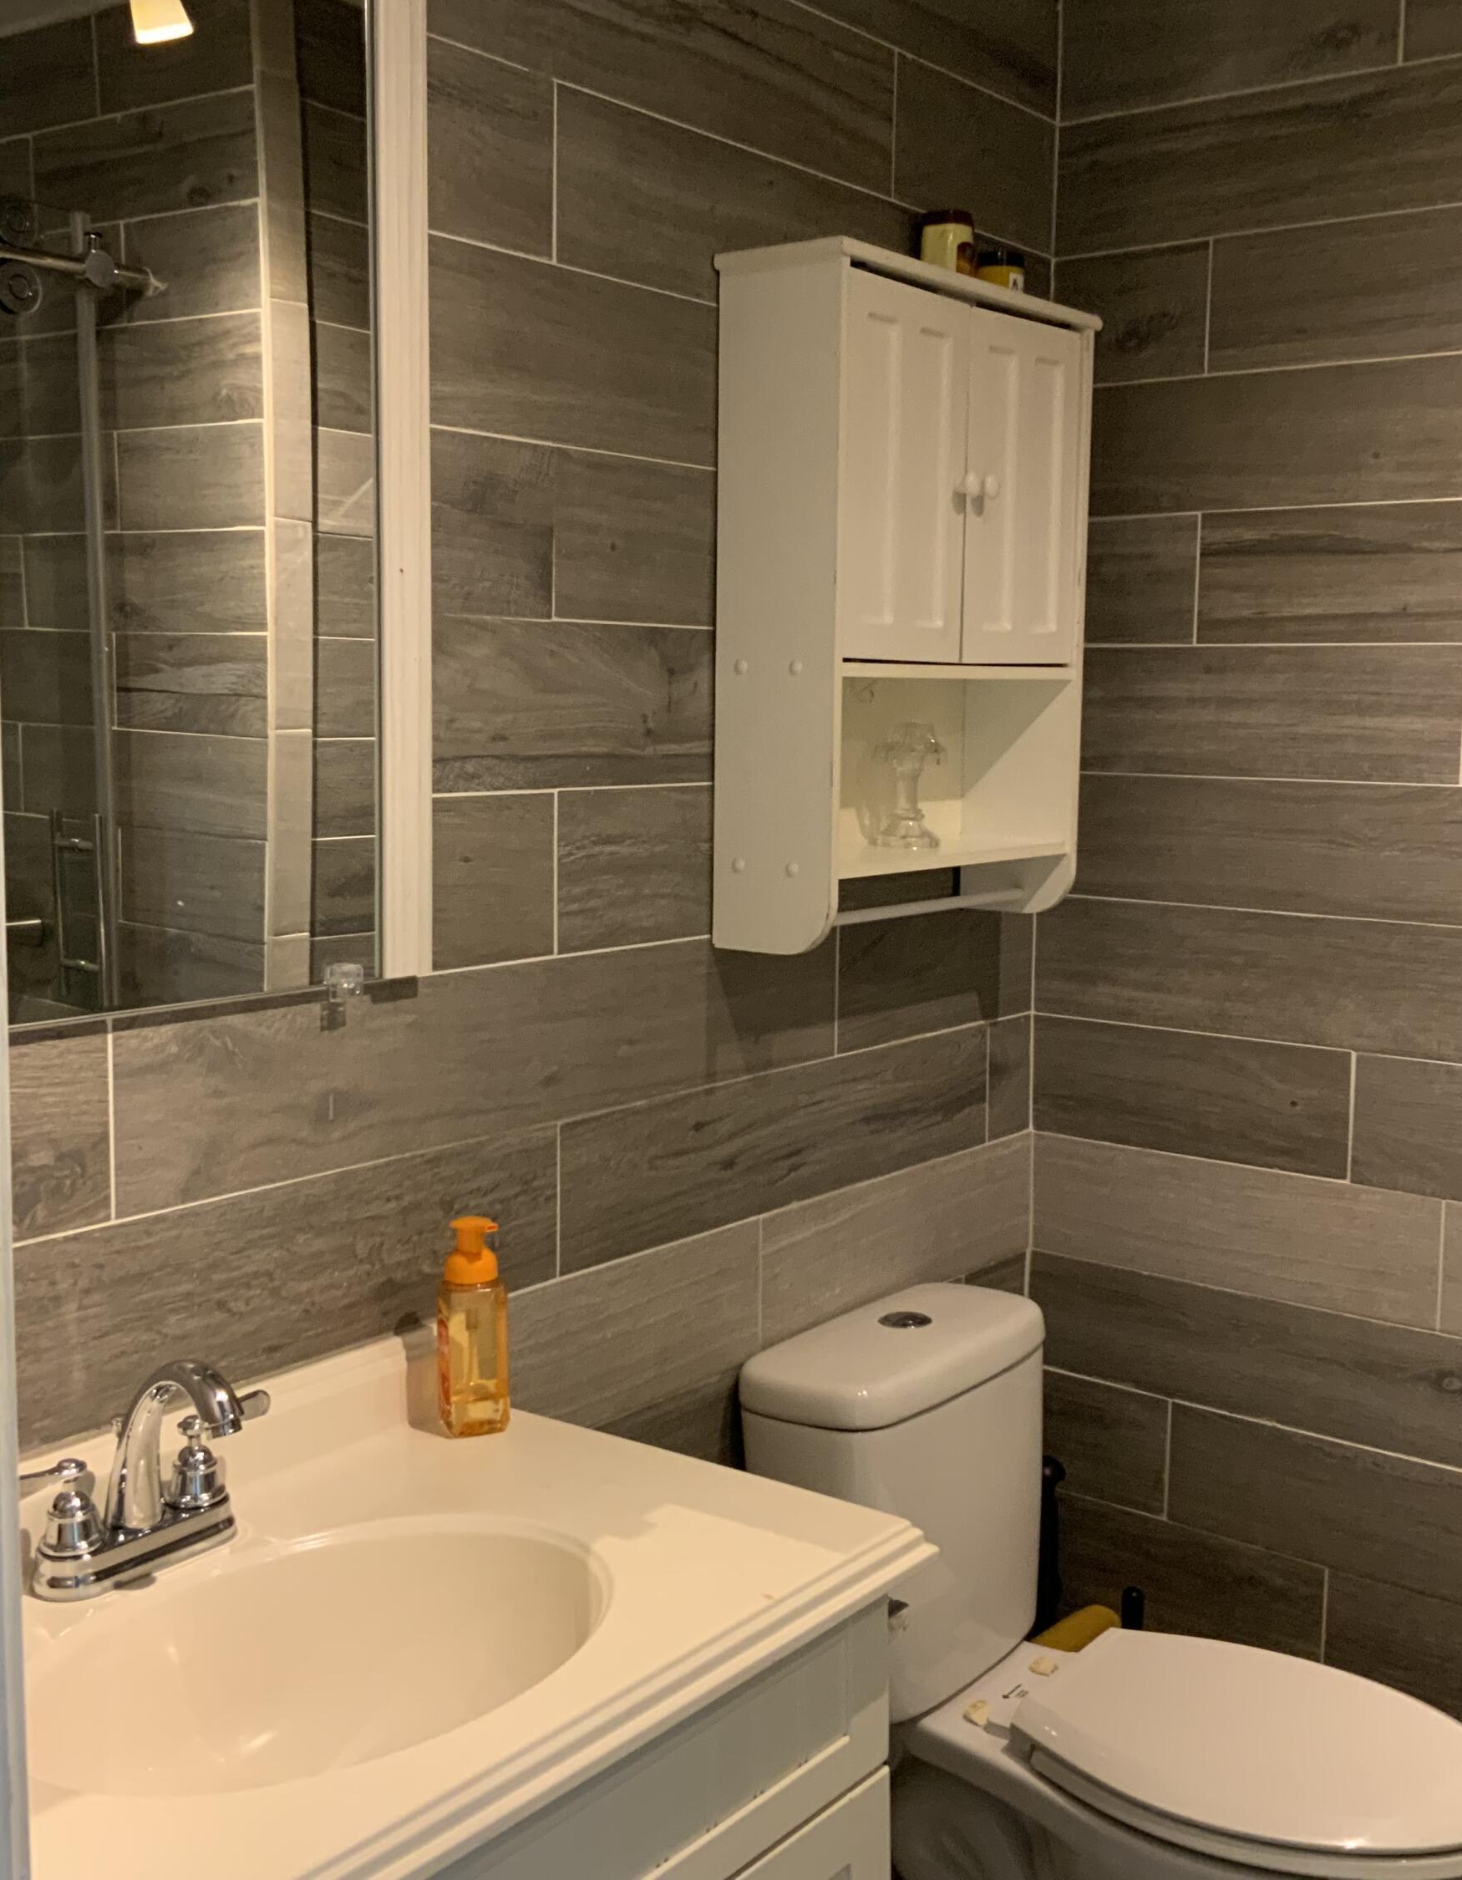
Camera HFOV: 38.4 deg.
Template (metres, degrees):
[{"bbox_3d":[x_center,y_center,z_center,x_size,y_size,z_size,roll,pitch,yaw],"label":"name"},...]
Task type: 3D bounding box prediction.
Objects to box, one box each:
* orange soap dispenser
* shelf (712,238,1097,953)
[{"bbox_3d":[-0.217,0.323,1.771,0.053,0.180,0.056,-5,9,-42],"label":"orange soap dispenser"},{"bbox_3d":[0.195,-0.341,2.216,0.148,0.670,0.509,6,8,37],"label":"shelf"}]

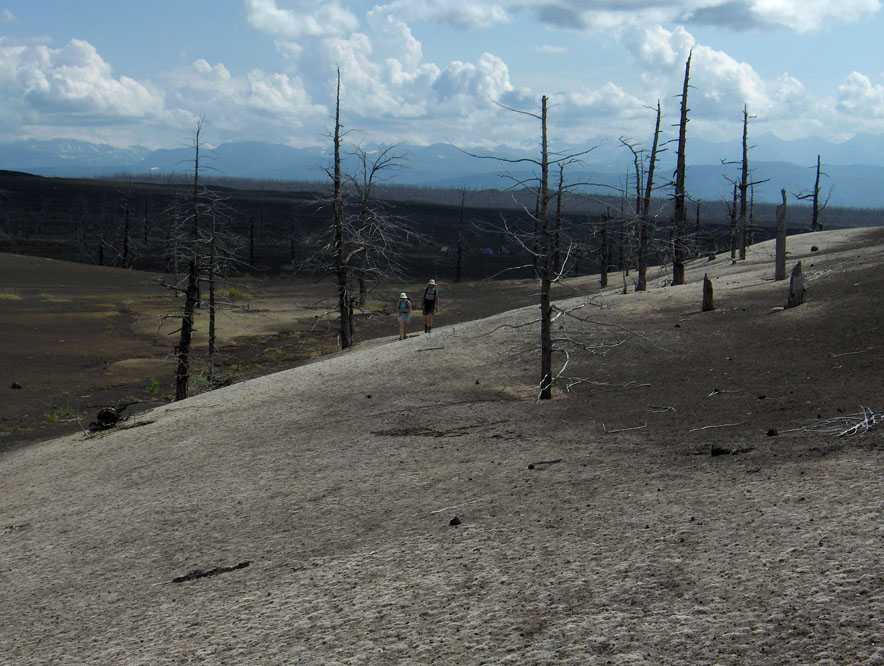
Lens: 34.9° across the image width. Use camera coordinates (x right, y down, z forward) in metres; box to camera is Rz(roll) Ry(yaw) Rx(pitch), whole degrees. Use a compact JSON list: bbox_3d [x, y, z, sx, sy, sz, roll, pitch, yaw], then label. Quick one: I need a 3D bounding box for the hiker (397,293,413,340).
[{"bbox_3d":[-1.319,-0.581,49.500,0.550,1.680,0.500,3,6,11],"label":"hiker"}]

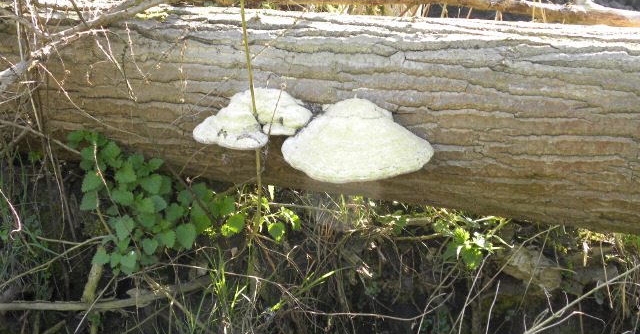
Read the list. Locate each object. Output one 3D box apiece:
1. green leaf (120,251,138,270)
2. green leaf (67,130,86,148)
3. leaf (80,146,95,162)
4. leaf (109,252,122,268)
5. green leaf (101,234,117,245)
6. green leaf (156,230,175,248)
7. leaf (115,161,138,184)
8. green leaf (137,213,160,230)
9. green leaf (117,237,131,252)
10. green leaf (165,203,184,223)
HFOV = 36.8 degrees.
[{"bbox_3d":[-0.444,0.221,2.240,0.041,0.049,0.016,0,-15,0],"label":"green leaf"},{"bbox_3d":[-0.590,-0.069,2.330,0.046,0.037,0.017,9,-27,-4],"label":"green leaf"},{"bbox_3d":[-0.513,-0.030,2.120,0.033,0.014,0.036,3,60,8],"label":"leaf"},{"bbox_3d":[-0.479,0.216,2.250,0.030,0.041,0.017,18,-27,2],"label":"leaf"},{"bbox_3d":[-0.497,0.173,2.280,0.038,0.018,0.033,0,60,0],"label":"green leaf"},{"bbox_3d":[-0.366,0.170,2.280,0.036,0.045,0.015,-11,-12,-7],"label":"green leaf"},{"bbox_3d":[-0.457,0.014,2.270,0.047,0.051,0.017,6,-27,-4],"label":"leaf"},{"bbox_3d":[-0.370,0.115,2.060,0.047,0.014,0.040,0,60,0],"label":"green leaf"},{"bbox_3d":[-0.462,0.182,2.260,0.028,0.017,0.038,23,63,6],"label":"green leaf"},{"bbox_3d":[-0.313,0.100,2.070,0.043,0.014,0.045,2,60,4],"label":"green leaf"}]

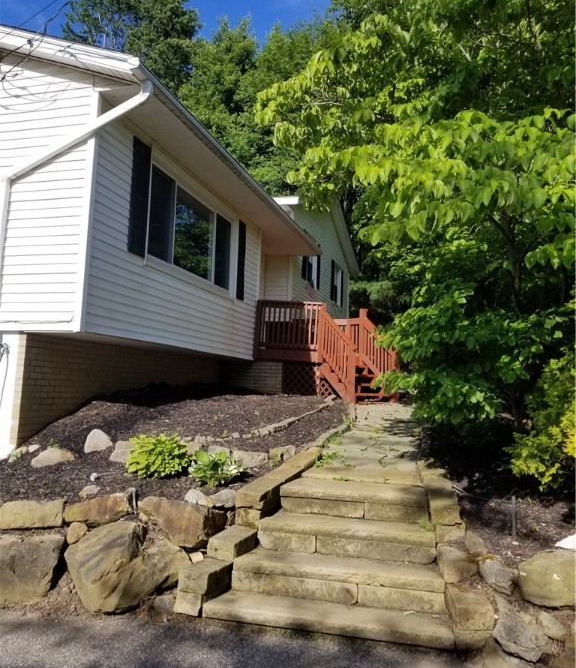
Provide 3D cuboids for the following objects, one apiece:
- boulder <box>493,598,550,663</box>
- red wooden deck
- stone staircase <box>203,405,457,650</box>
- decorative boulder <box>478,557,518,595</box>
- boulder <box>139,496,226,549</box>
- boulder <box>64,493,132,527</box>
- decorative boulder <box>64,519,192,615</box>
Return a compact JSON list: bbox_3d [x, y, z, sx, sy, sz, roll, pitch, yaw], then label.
[{"bbox_3d":[1.429,1.808,3.530,0.330,0.270,0.300,1,-6,13],"label":"boulder"},{"bbox_3d":[0.795,0.335,10.625,2.600,1.760,1.900,1,-6,13],"label":"red wooden deck"},{"bbox_3d":[0.821,1.549,6.331,1.770,1.360,5.100,1,-6,12],"label":"stone staircase"},{"bbox_3d":[1.467,1.683,4.020,0.270,0.210,0.250,1,-6,13],"label":"decorative boulder"},{"bbox_3d":[-0.796,1.422,4.350,0.590,0.320,0.400,2,-6,6],"label":"boulder"},{"bbox_3d":[-1.439,1.333,4.380,0.470,0.200,0.280,2,-6,6],"label":"boulder"},{"bbox_3d":[-1.169,1.686,4.200,0.830,0.530,0.500,2,-6,6],"label":"decorative boulder"}]

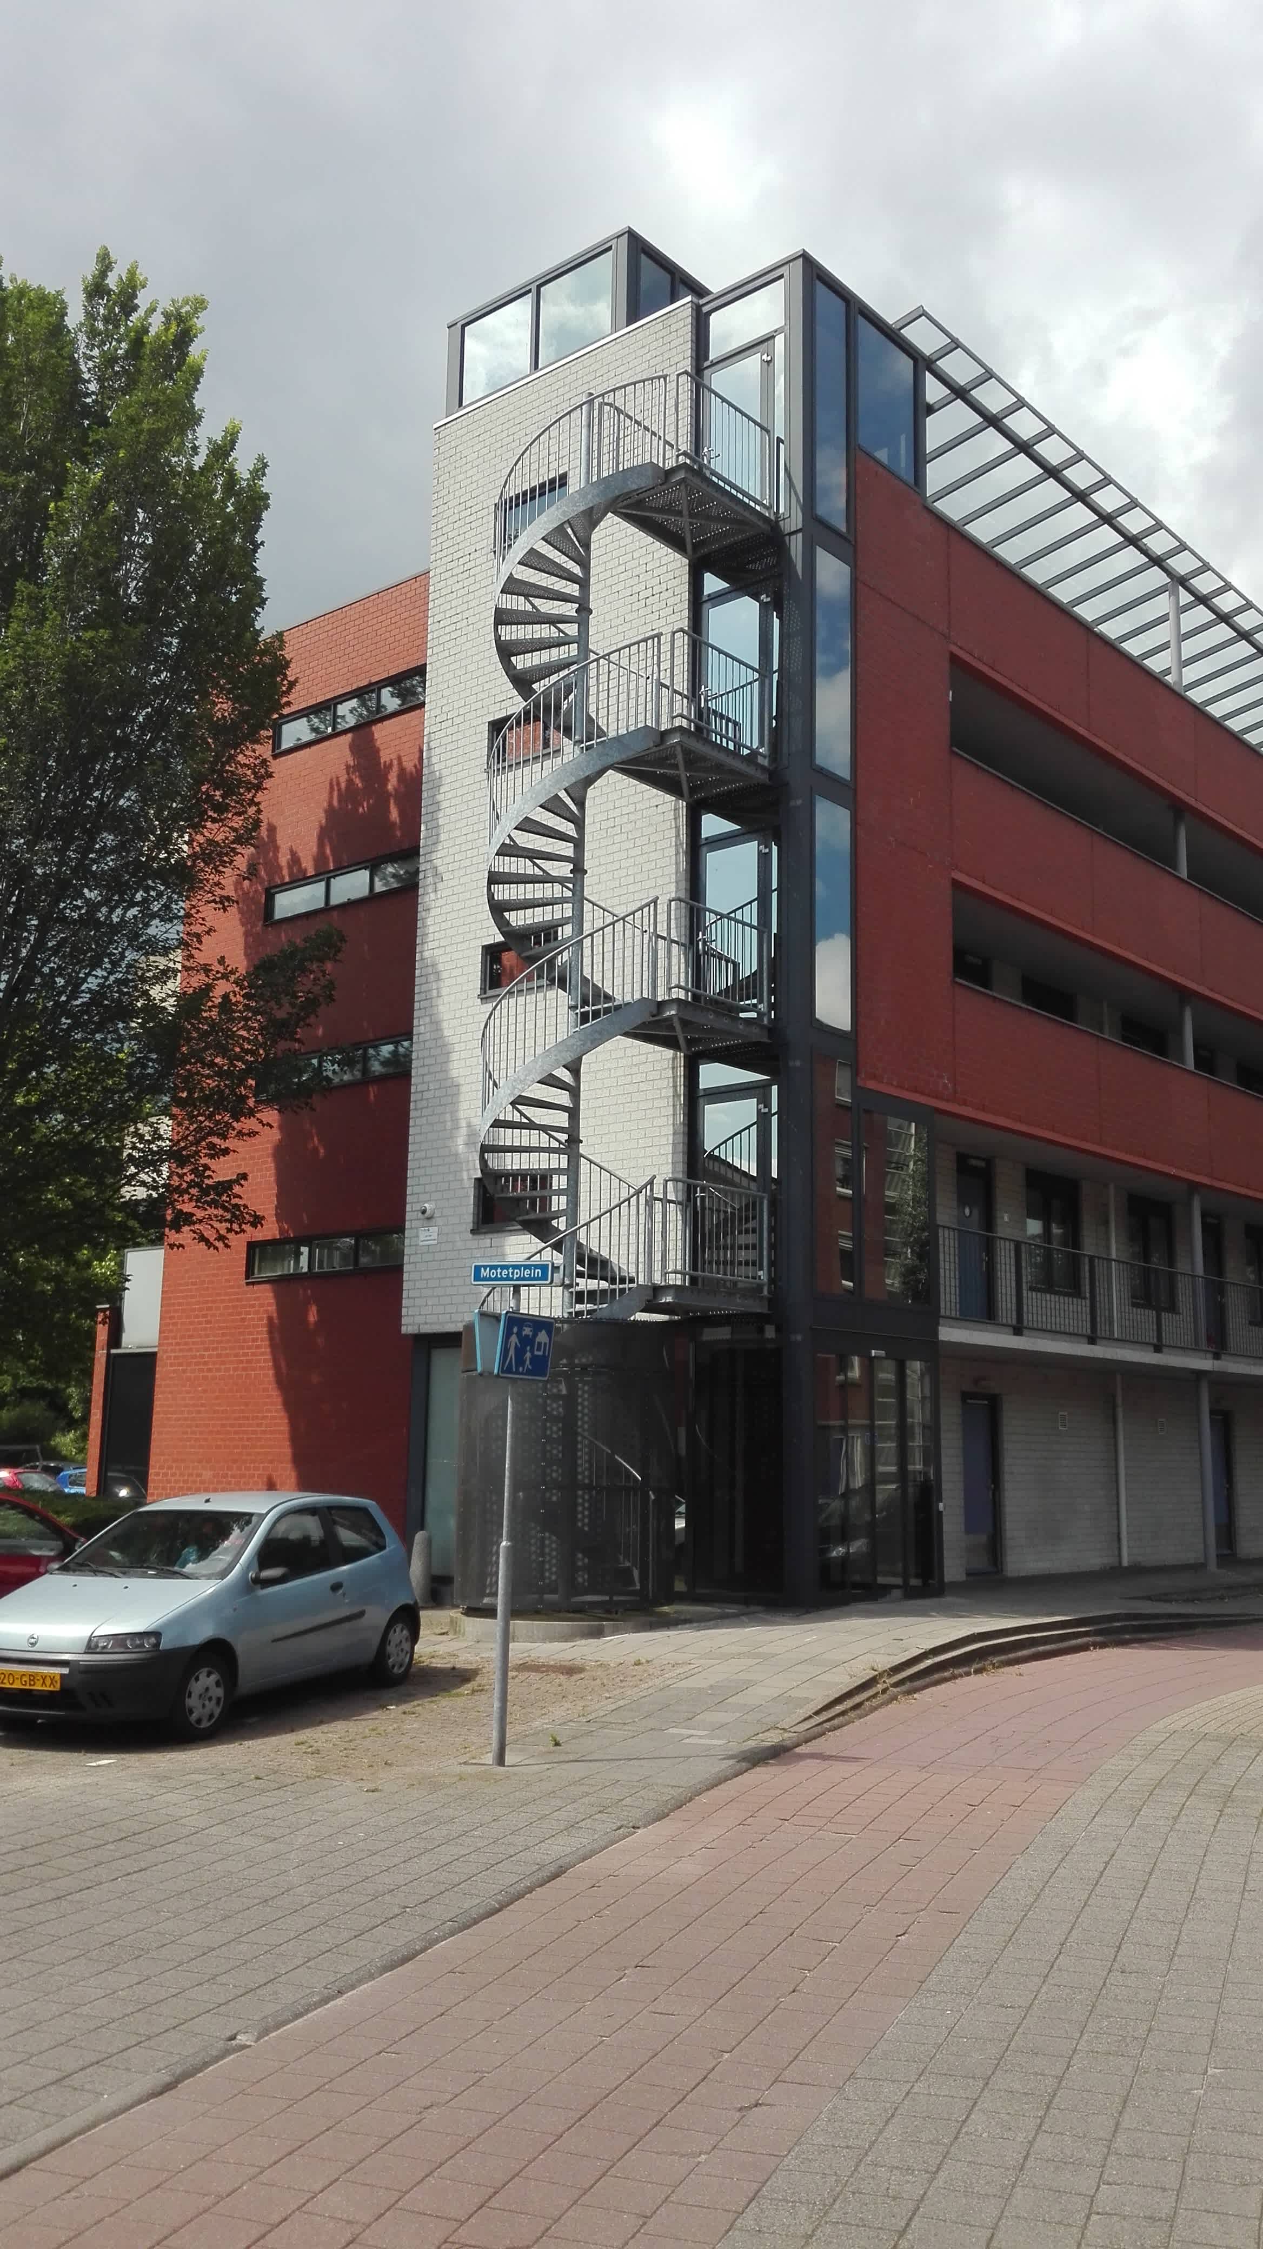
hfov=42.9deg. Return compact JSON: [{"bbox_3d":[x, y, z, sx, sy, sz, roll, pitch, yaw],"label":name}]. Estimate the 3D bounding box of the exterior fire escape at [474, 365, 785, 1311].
[{"bbox_3d":[-0.092,-2.724,16.562,2.102,9.750,2.702,-8,-15,40],"label":"exterior fire escape"}]

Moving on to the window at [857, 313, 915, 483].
[{"bbox_3d":[3.019,-8.529,18.960,0.100,1.761,1.163,-9,-15,44],"label":"window"}]

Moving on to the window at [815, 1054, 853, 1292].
[{"bbox_3d":[2.070,0.515,16.405,0.100,2.504,0.640,-9,-15,44],"label":"window"}]

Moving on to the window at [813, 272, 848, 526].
[{"bbox_3d":[2.253,-8.083,18.088,0.100,3.000,0.594,-9,-15,44],"label":"window"}]

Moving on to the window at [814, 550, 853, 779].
[{"bbox_3d":[2.200,-4.988,17.495,0.100,2.534,0.641,-9,-15,44],"label":"window"}]

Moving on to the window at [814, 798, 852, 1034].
[{"bbox_3d":[2.131,-2.217,16.942,0.100,2.459,0.621,-9,-15,44],"label":"window"}]

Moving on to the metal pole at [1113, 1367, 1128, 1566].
[{"bbox_3d":[6.685,4.685,21.954,0.090,2.584,0.090,-9,-15,44],"label":"metal pole"}]

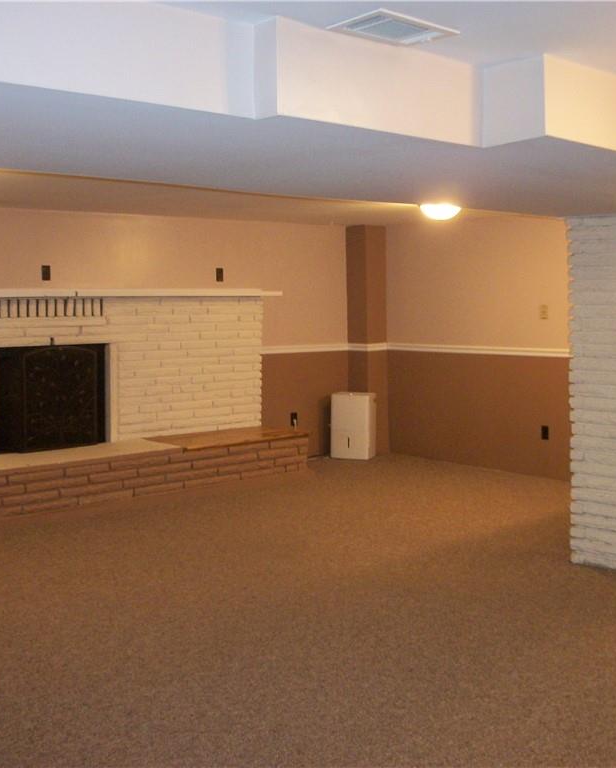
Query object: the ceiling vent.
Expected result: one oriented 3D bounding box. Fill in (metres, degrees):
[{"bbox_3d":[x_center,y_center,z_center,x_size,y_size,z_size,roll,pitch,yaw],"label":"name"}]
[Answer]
[{"bbox_3d":[0.222,-0.903,2.414,0.305,0.025,0.200,-5,6,-41],"label":"ceiling vent"}]

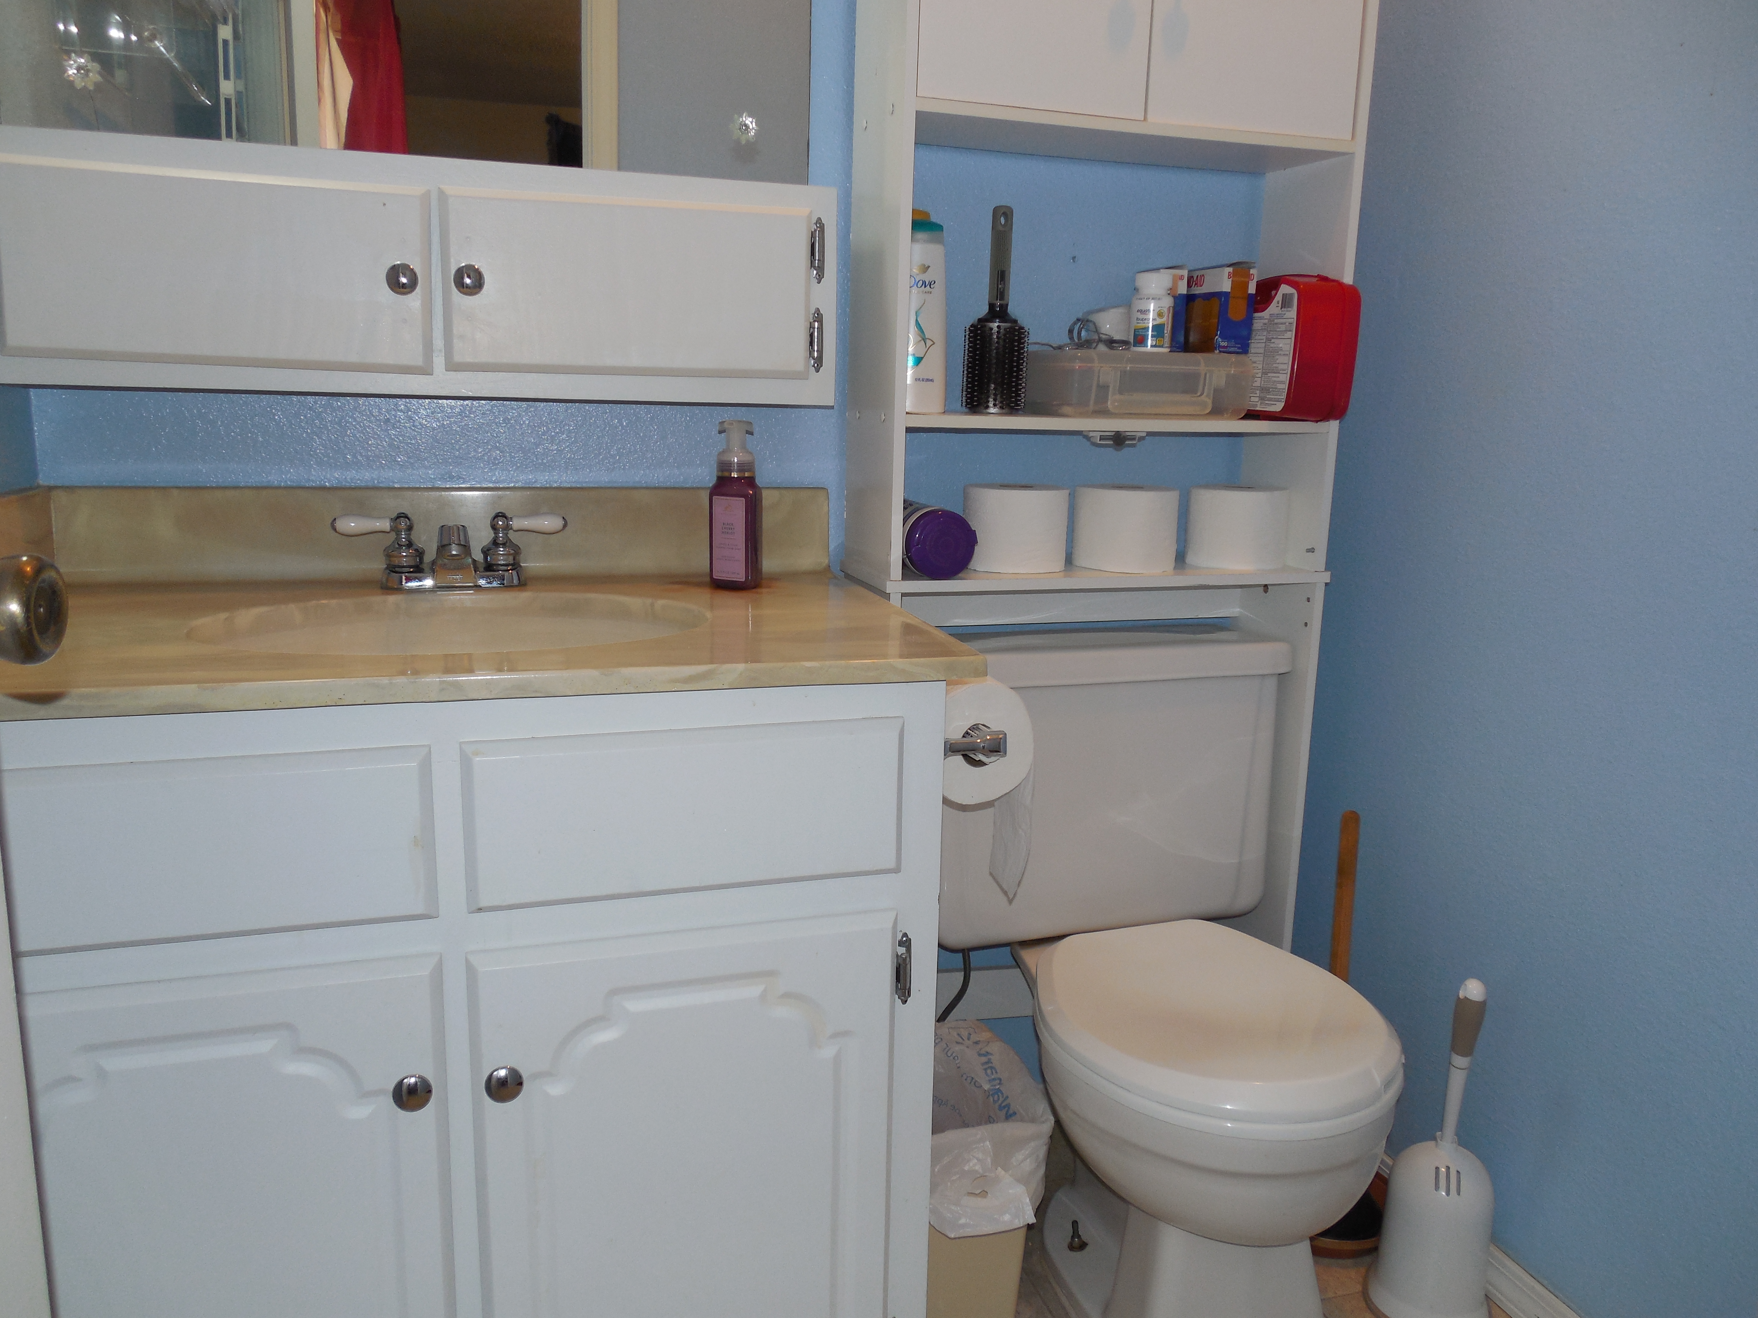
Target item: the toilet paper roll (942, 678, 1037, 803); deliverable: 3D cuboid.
[{"bbox_3d":[0.081,0.072,1.272,0.116,0.116,0.100,-2,12,-17],"label":"toilet paper roll"}]

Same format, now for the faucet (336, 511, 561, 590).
[{"bbox_3d":[-0.456,-0.112,1.359,0.245,0.084,0.130,-2,12,-17],"label":"faucet"}]

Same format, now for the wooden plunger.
[{"bbox_3d":[0.563,0.448,1.571,0.158,0.544,0.158,-2,12,-17],"label":"wooden plunger"}]

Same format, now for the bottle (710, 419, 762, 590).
[{"bbox_3d":[-0.162,-0.175,1.441,0.052,0.188,0.052,4,12,13],"label":"bottle"}]

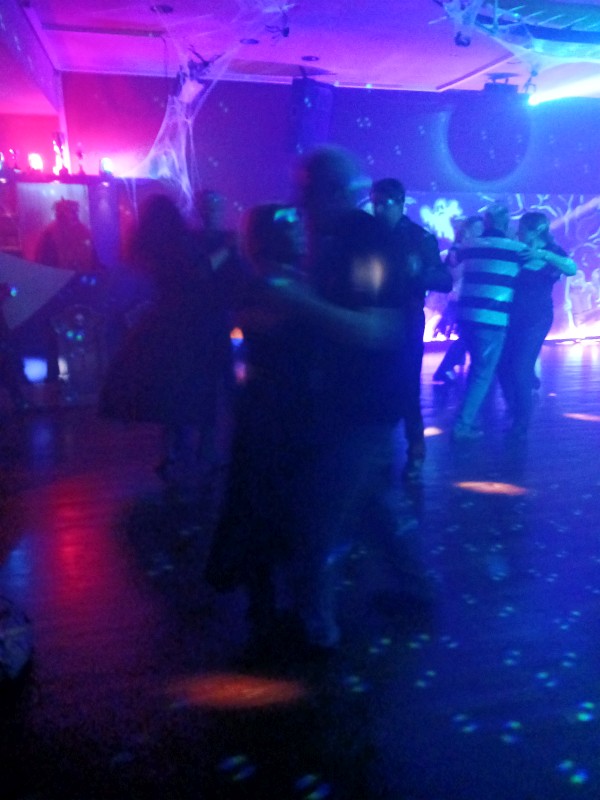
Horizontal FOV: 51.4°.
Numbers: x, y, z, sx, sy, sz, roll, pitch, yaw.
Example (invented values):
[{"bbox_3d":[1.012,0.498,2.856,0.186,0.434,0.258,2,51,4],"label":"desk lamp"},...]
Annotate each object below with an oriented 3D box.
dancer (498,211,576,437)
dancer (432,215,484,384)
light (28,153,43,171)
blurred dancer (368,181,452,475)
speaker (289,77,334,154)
[{"bbox_3d":[1.742,-0.538,4.623,0.520,1.650,0.480,-12,20,-38],"label":"dancer"},{"bbox_3d":[1.631,-0.981,6.213,0.550,1.660,0.500,6,16,19],"label":"dancer"},{"bbox_3d":[-2.594,-2.339,6.119,0.140,0.180,0.140,-4,16,-14],"label":"light"},{"bbox_3d":[0.635,-0.392,3.802,0.600,1.800,0.450,3,16,10],"label":"blurred dancer"},{"bbox_3d":[0.115,-2.832,6.221,0.350,0.680,0.320,-13,30,-40],"label":"speaker"}]

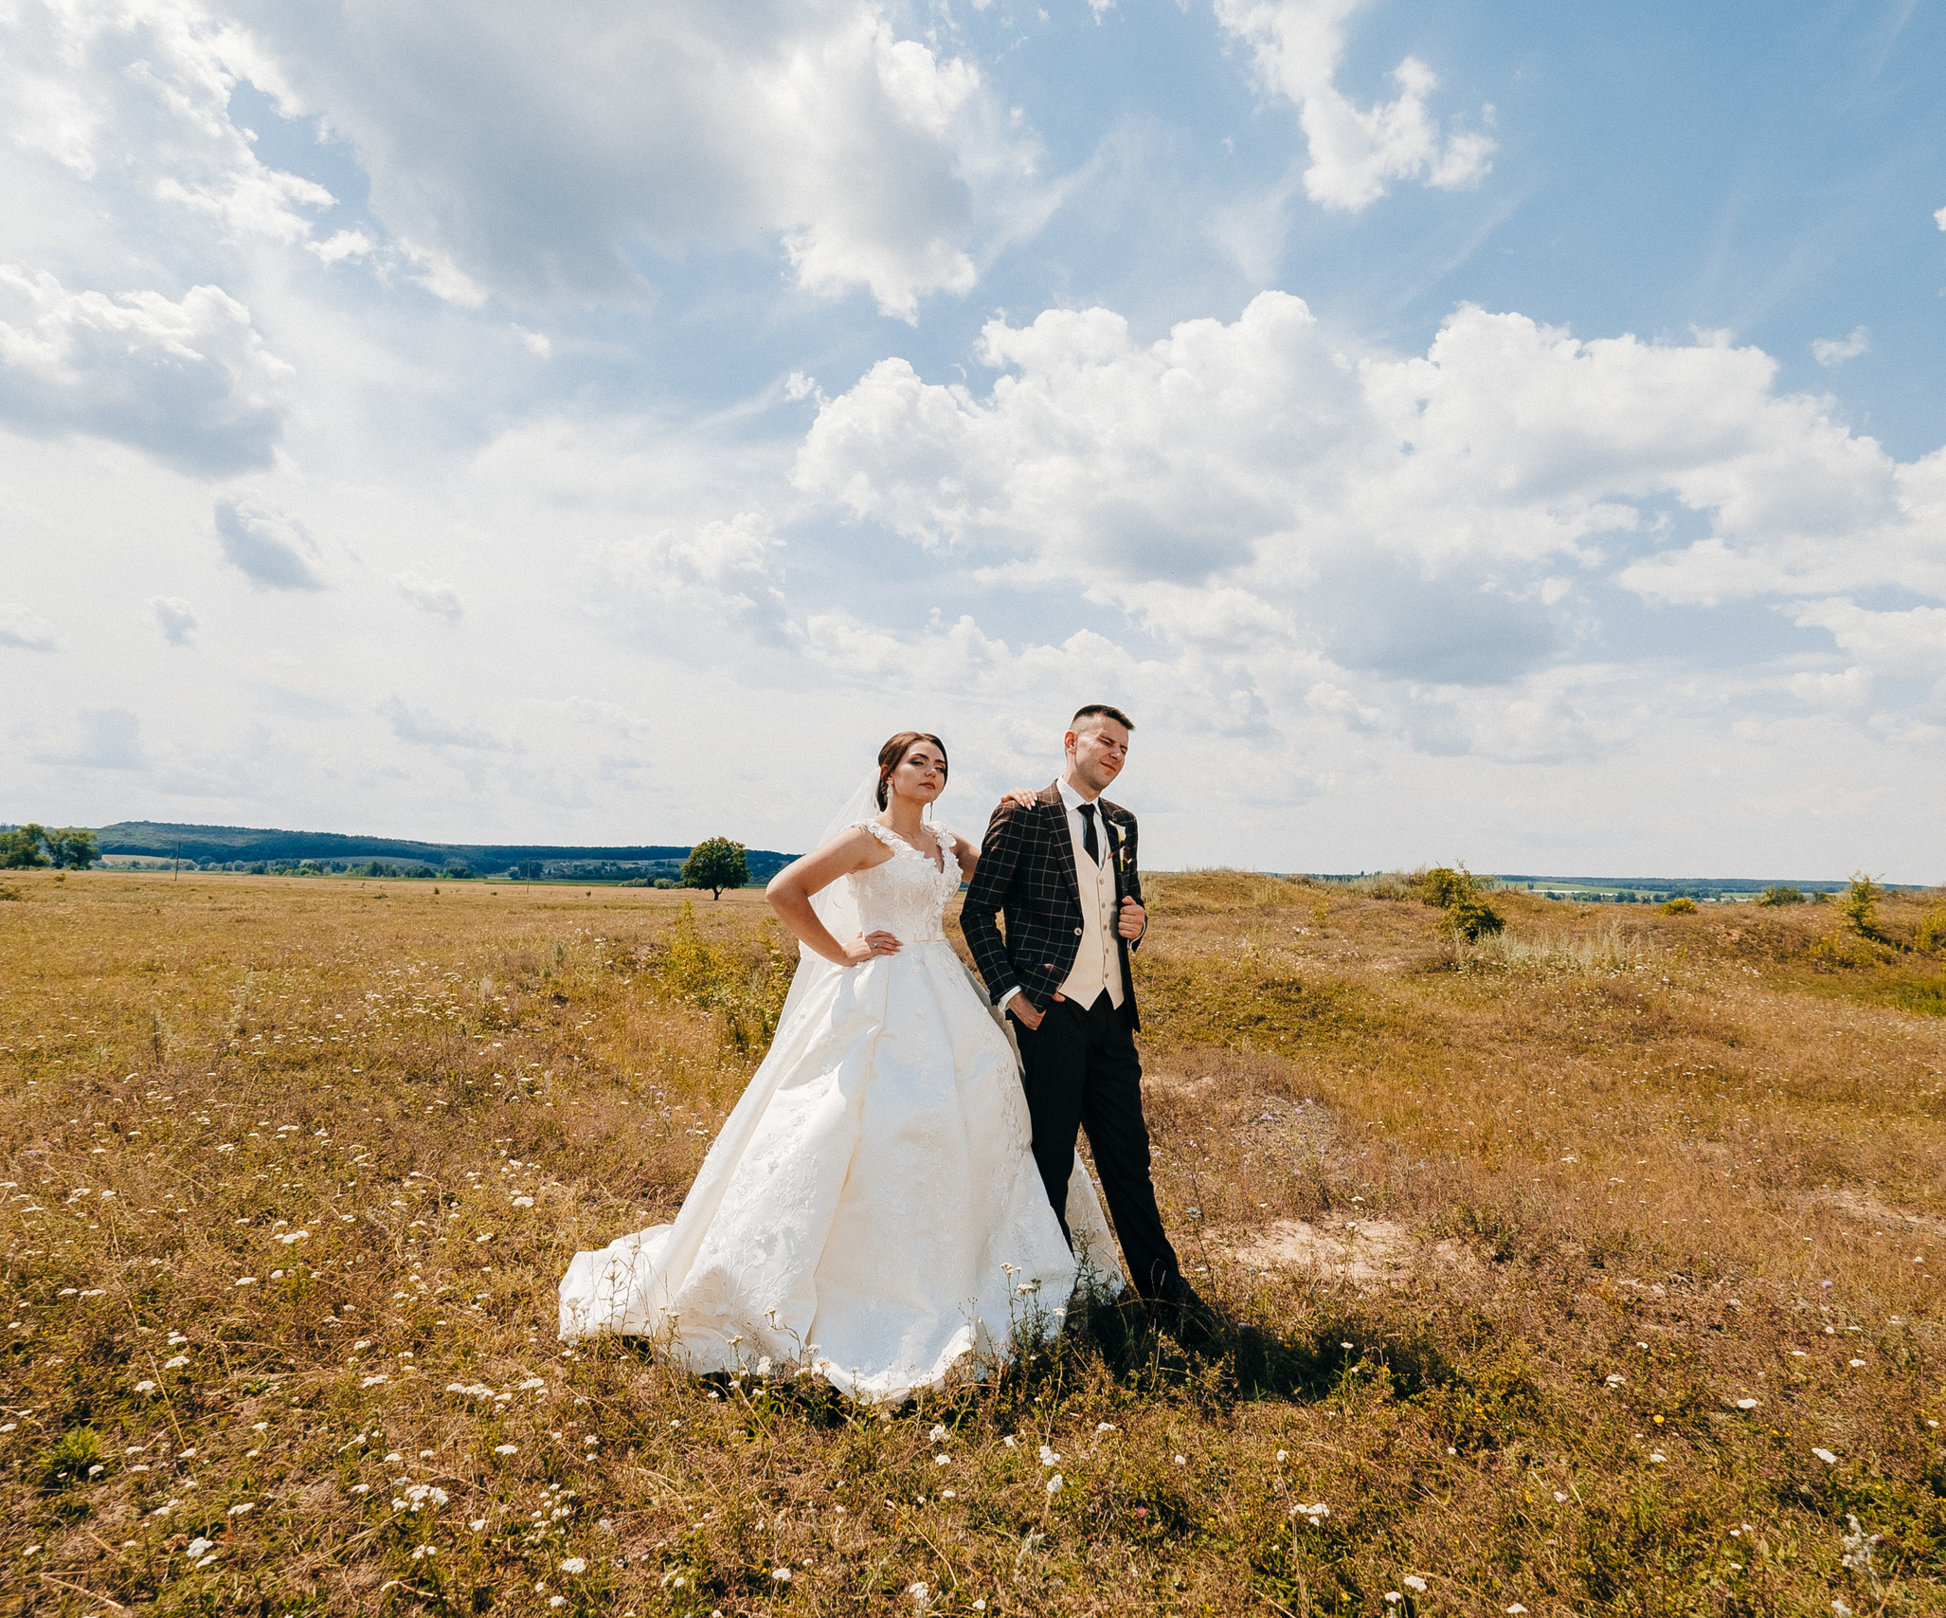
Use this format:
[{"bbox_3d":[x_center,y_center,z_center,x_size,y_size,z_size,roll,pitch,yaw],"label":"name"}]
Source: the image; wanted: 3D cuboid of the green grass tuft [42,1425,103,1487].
[{"bbox_3d":[-1.879,1.350,2.110,0.130,0.100,0.120,4,-5,-42],"label":"green grass tuft"}]

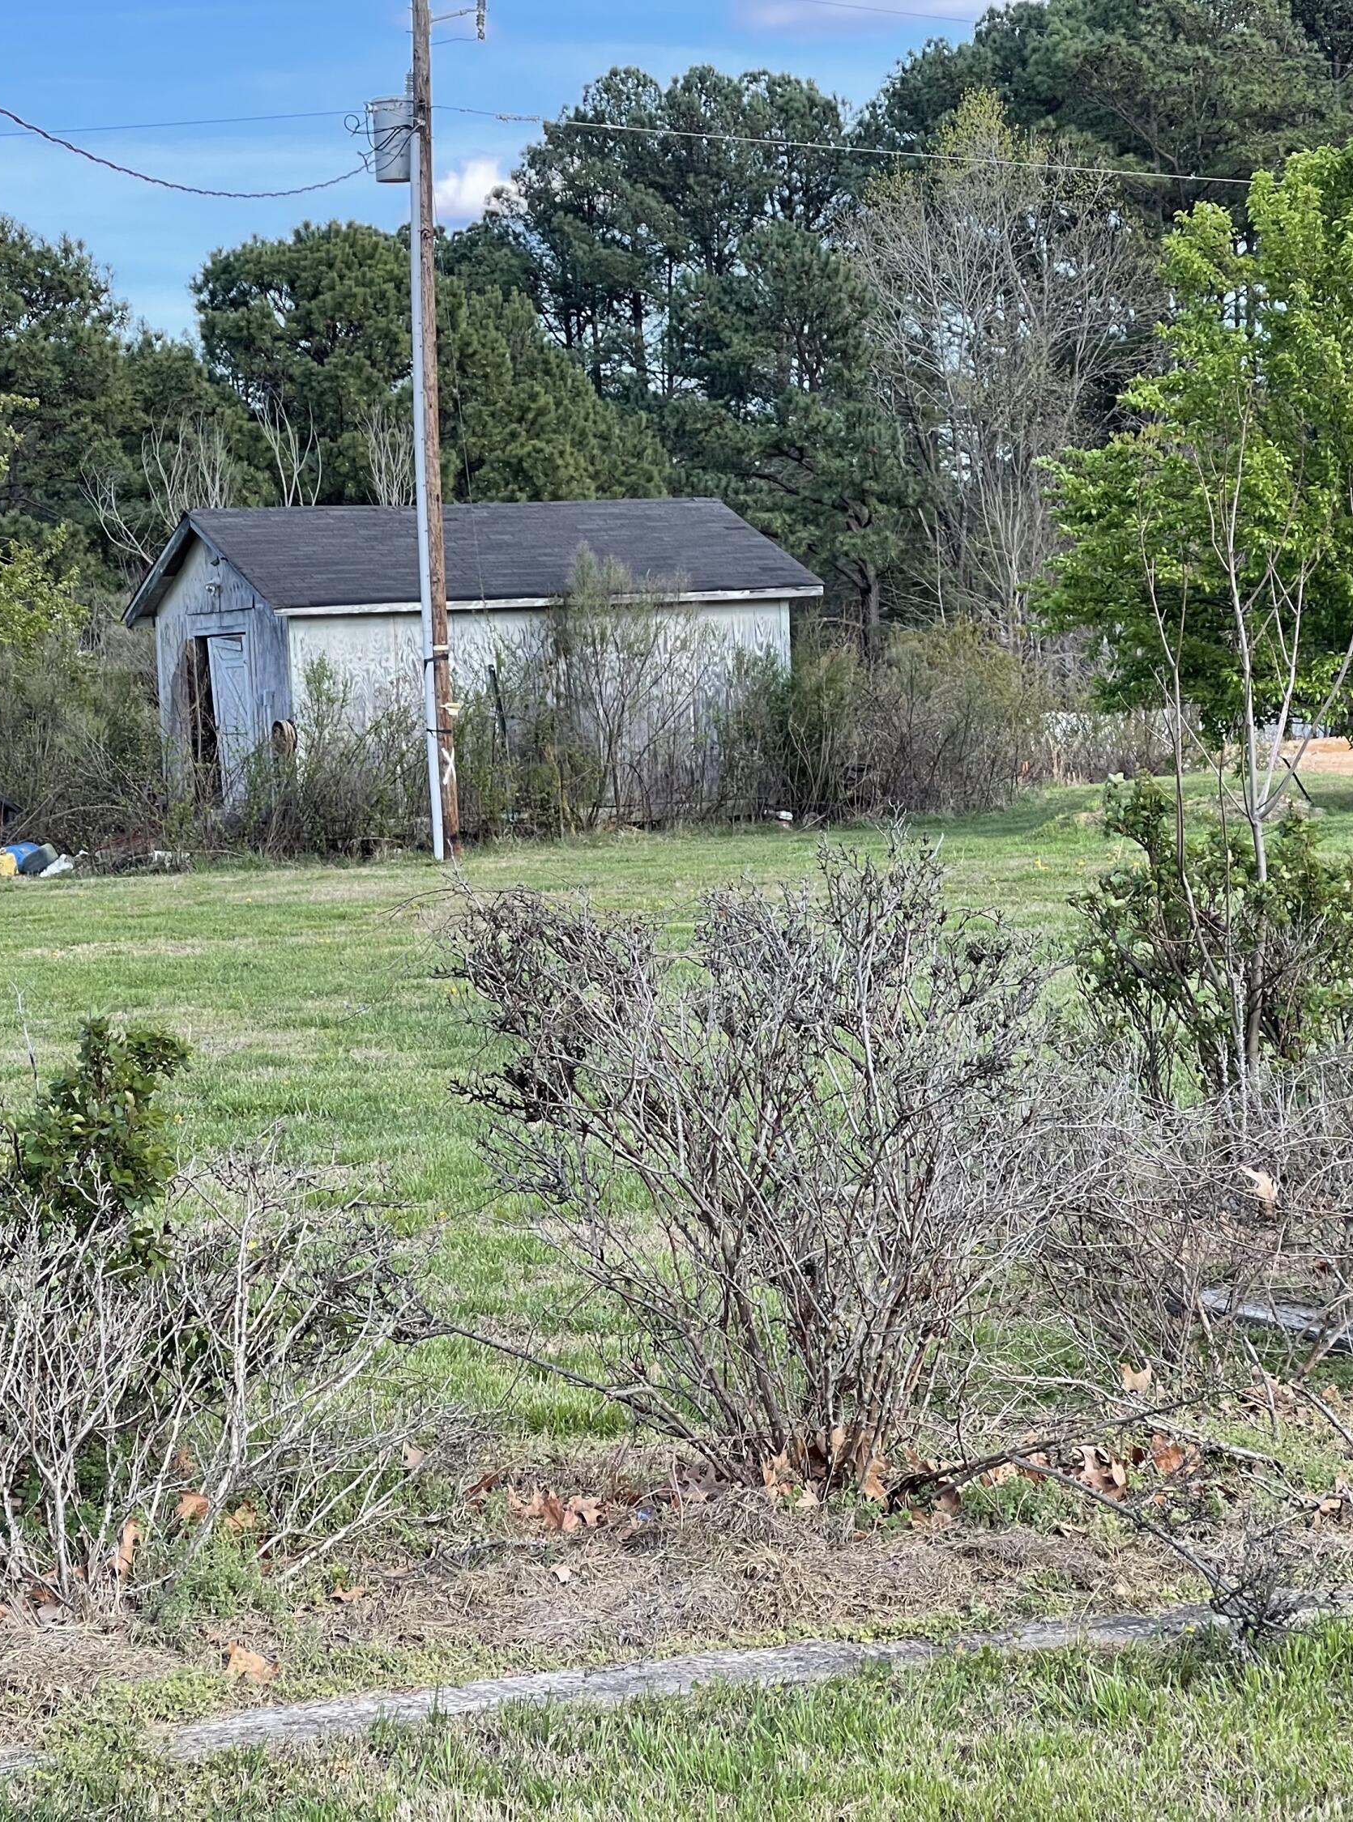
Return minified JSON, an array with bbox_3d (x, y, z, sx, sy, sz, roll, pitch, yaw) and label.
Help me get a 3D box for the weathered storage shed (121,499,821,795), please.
[{"bbox_3d":[-2.429,-2.978,52.512,6.800,3.500,5.000,-4,3,-25],"label":"weathered storage shed"}]

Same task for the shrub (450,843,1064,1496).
[{"bbox_3d":[0.154,0.508,8.800,1.170,1.230,1.080,-2,3,0],"label":"shrub"}]

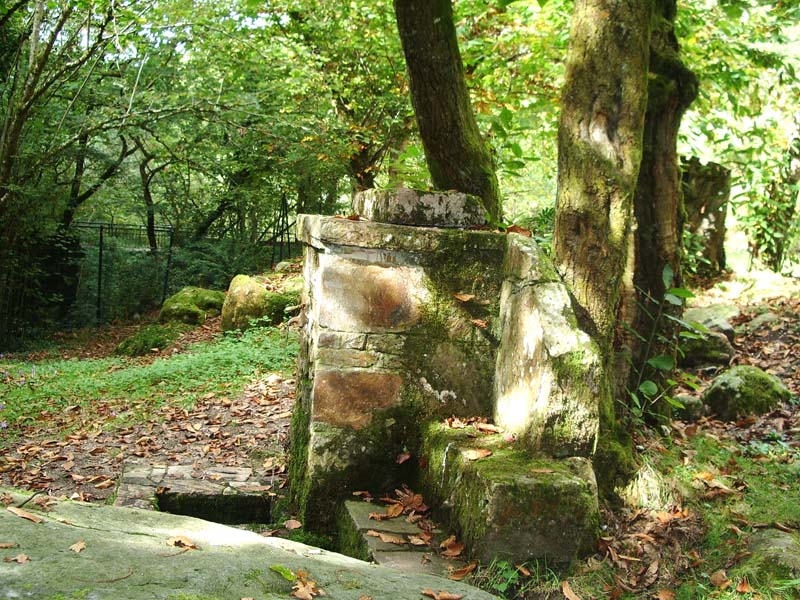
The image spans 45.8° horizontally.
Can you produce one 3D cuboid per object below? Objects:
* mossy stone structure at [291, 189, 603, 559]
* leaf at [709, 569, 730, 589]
[{"bbox_3d":[0.155,0.296,4.565,1.200,1.600,1.270,1,6,-15],"label":"mossy stone structure"},{"bbox_3d":[1.246,1.087,3.696,0.083,0.045,0.090,4,6,19],"label":"leaf"}]

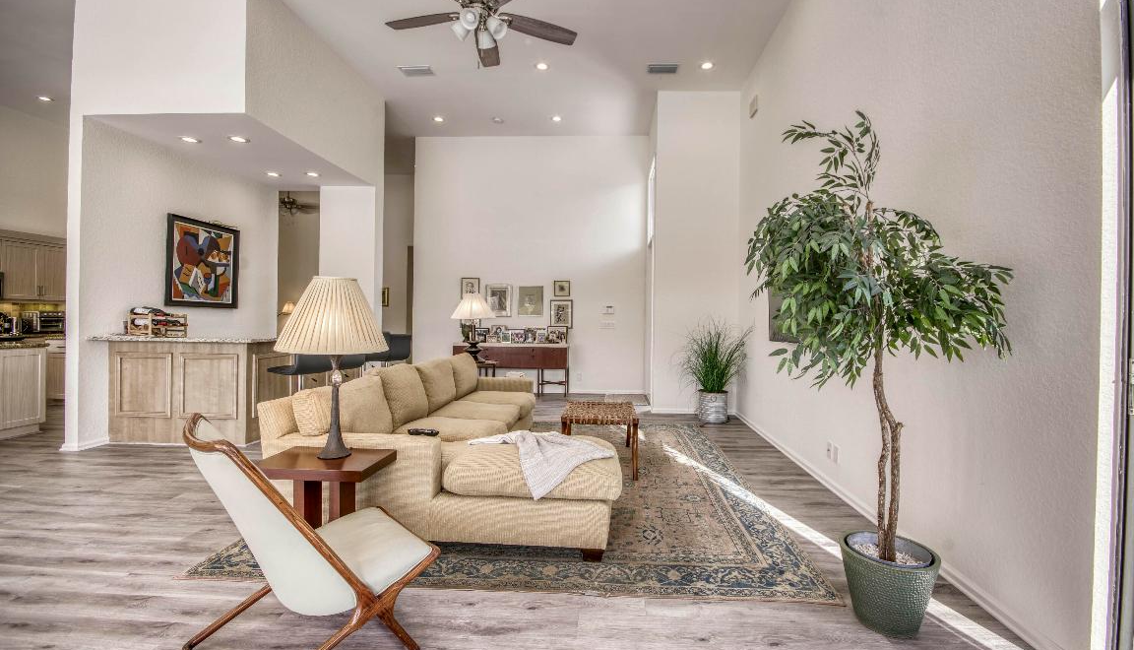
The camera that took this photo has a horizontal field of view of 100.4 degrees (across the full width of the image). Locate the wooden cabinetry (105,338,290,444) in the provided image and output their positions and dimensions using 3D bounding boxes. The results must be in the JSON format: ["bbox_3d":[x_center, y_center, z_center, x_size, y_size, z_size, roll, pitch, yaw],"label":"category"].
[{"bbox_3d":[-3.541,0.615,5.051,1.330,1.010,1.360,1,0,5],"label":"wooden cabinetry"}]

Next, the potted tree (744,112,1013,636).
[{"bbox_3d":[1.254,0.036,1.956,0.950,1.800,0.880,1,0,6],"label":"potted tree"}]

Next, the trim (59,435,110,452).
[{"bbox_3d":[-4.495,1.111,4.437,0.140,0.080,0.330,1,0,6],"label":"trim"}]

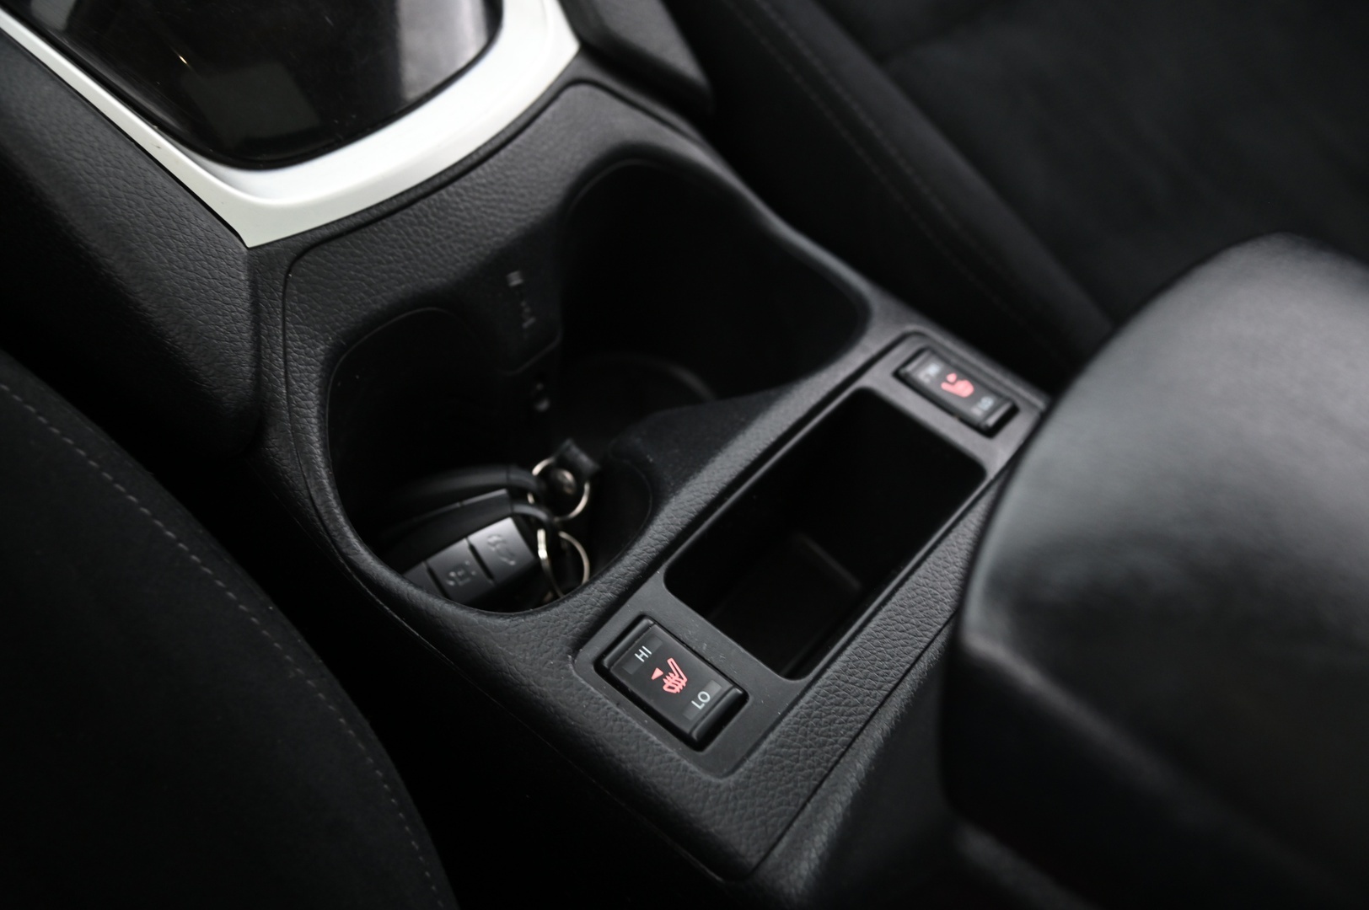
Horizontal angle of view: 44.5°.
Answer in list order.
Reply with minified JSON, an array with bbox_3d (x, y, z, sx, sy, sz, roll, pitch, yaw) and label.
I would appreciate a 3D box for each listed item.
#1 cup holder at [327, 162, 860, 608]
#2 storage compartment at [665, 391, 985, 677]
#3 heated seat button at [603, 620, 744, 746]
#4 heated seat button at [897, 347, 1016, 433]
[{"bbox_3d":[-0.035,-0.004,0.545,0.106,0.074,0.198,35,50,17],"label":"cup holder"},{"bbox_3d":[0.039,0.038,0.514,0.050,0.056,0.110,35,50,17],"label":"storage compartment"},{"bbox_3d":[-0.004,0.062,0.447,0.036,0.009,0.021,35,50,17],"label":"heated seat button"},{"bbox_3d":[0.088,-0.020,0.543,0.036,0.009,0.021,35,50,17],"label":"heated seat button"}]

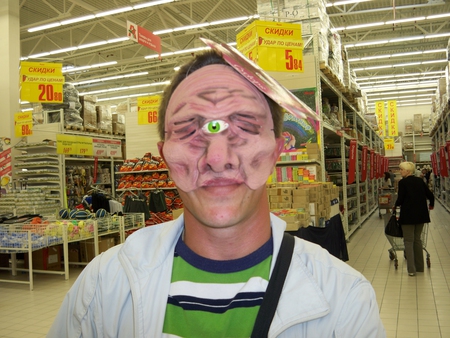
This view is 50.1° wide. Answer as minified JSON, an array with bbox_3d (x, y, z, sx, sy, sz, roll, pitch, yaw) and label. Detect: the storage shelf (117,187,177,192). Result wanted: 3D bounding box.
[{"bbox_3d":[-2.268,0.632,14.865,2.250,0.060,0.500,-3,-1,21],"label":"storage shelf"}]

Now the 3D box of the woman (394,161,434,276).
[{"bbox_3d":[2.846,0.727,7.211,0.550,1.660,0.420,-2,-1,9],"label":"woman"}]

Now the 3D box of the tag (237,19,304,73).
[{"bbox_3d":[0.660,-1.715,7.168,0.724,0.700,0.735,-2,-1,-20],"label":"tag"}]

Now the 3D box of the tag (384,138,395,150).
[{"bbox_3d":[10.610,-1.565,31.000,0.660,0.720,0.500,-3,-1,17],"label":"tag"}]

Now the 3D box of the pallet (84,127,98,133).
[{"bbox_3d":[-5.417,-1.411,18.013,1.100,0.145,0.820,-3,-1,21],"label":"pallet"}]

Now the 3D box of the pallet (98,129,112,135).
[{"bbox_3d":[-5.102,-1.411,18.836,1.100,0.145,0.820,-3,-1,21],"label":"pallet"}]

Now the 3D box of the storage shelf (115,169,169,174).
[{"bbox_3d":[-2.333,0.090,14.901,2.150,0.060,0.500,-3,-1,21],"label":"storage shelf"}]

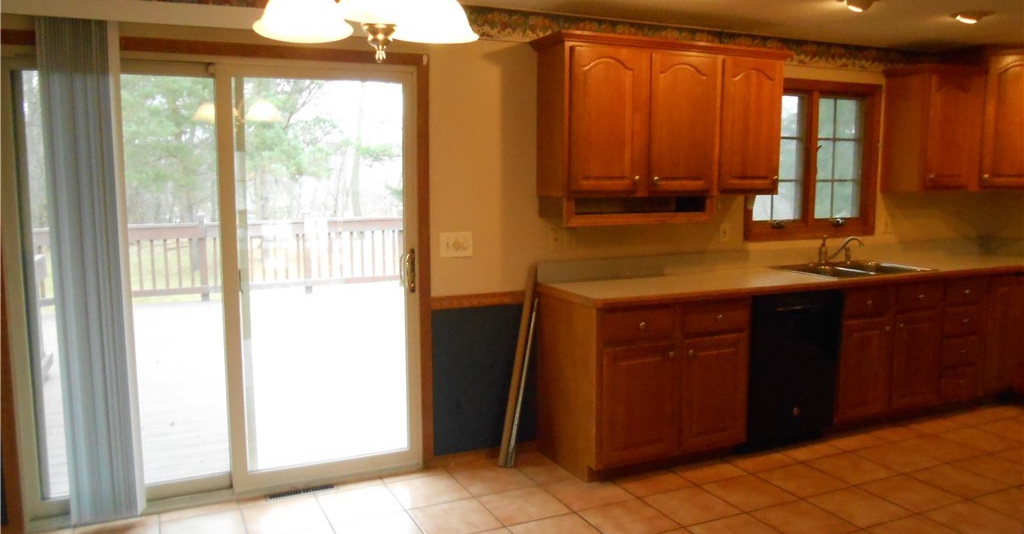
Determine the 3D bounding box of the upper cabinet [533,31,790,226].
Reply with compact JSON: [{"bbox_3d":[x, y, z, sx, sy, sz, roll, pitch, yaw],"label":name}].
[{"bbox_3d":[0.824,-0.709,4.139,1.458,0.931,0.339,-3,8,-25],"label":"upper cabinet"}]

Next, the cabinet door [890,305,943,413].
[{"bbox_3d":[2.386,0.542,4.543,0.415,0.588,0.020,-3,7,-25],"label":"cabinet door"}]

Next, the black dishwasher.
[{"bbox_3d":[1.387,0.521,4.373,0.610,0.860,0.610,-3,7,-25],"label":"black dishwasher"}]

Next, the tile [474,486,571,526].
[{"bbox_3d":[0.058,1.073,3.464,0.325,0.010,0.326,-3,7,-25],"label":"tile"}]

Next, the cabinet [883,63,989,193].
[{"bbox_3d":[2.758,-0.884,5.021,0.560,0.775,0.335,-3,7,-25],"label":"cabinet"}]

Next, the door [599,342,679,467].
[{"bbox_3d":[0.617,0.643,3.718,0.452,0.586,0.020,-3,7,-25],"label":"door"}]

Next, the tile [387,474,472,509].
[{"bbox_3d":[-0.382,1.059,3.634,0.328,0.010,0.328,-3,7,-25],"label":"tile"}]

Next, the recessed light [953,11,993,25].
[{"bbox_3d":[2.415,-1.298,4.032,0.190,0.050,0.190,-3,8,-25],"label":"recessed light"}]

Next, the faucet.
[{"bbox_3d":[2.028,-0.100,4.735,0.090,0.190,0.270,-6,8,-39],"label":"faucet"}]

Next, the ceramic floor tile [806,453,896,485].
[{"bbox_3d":[1.726,1.031,3.911,0.330,0.010,0.330,-3,8,-25],"label":"ceramic floor tile"}]

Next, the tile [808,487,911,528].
[{"bbox_3d":[1.549,1.074,3.429,0.328,0.010,0.328,-3,7,-25],"label":"tile"}]

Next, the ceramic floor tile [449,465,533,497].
[{"bbox_3d":[-0.082,1.039,3.765,0.325,0.010,0.326,-3,7,-25],"label":"ceramic floor tile"}]

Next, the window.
[{"bbox_3d":[1.892,-0.675,4.888,1.126,0.985,0.101,-3,7,-25],"label":"window"}]

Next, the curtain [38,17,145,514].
[{"bbox_3d":[-1.706,0.038,3.140,0.291,2.064,0.088,-3,7,-25],"label":"curtain"}]

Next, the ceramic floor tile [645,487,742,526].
[{"bbox_3d":[0.805,1.075,3.451,0.328,0.010,0.328,-3,7,-25],"label":"ceramic floor tile"}]

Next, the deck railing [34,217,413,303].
[{"bbox_3d":[-3.542,-0.085,9.949,4.666,0.988,0.134,-3,7,-25],"label":"deck railing"}]

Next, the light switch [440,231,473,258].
[{"bbox_3d":[-0.275,-0.110,3.855,0.166,0.117,0.015,-3,7,-25],"label":"light switch"}]

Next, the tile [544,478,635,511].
[{"bbox_3d":[0.358,1.055,3.602,0.325,0.010,0.326,-3,7,-25],"label":"tile"}]

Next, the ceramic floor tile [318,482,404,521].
[{"bbox_3d":[-0.690,1.086,3.530,0.330,0.010,0.330,-3,8,-25],"label":"ceramic floor tile"}]

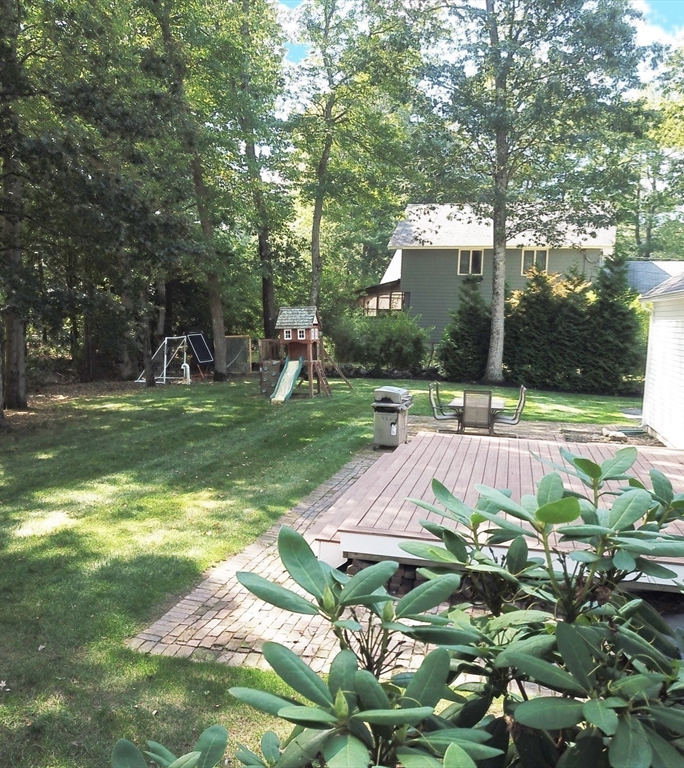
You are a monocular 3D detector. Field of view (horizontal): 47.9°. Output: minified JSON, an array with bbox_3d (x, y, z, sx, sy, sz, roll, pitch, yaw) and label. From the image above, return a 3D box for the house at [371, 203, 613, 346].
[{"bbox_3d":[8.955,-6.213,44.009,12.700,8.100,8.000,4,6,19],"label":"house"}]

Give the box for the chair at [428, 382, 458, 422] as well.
[{"bbox_3d":[2.053,0.507,15.274,0.660,1.030,0.620,3,6,13],"label":"chair"}]

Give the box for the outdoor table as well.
[{"bbox_3d":[2.644,0.712,15.003,1.000,0.710,1.520,3,6,13],"label":"outdoor table"}]

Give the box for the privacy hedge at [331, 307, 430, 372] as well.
[{"bbox_3d":[1.471,-1.685,30.701,3.700,2.350,2.900,3,6,13],"label":"privacy hedge"}]

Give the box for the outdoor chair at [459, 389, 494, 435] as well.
[{"bbox_3d":[2.514,0.616,14.283,0.600,1.030,0.680,3,6,13],"label":"outdoor chair"}]

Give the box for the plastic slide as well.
[{"bbox_3d":[-1.610,-0.131,22.737,0.460,1.220,2.050,3,6,10],"label":"plastic slide"}]

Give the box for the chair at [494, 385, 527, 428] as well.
[{"bbox_3d":[3.249,0.567,15.039,0.660,1.030,0.620,3,6,13],"label":"chair"}]

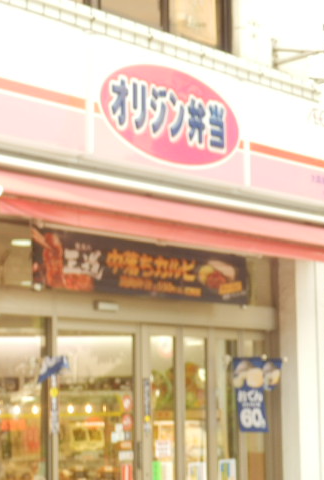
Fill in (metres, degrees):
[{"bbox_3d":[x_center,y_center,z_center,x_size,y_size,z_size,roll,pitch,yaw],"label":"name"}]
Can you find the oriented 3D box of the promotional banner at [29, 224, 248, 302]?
[{"bbox_3d":[-0.088,0.244,13.517,0.050,0.457,3.167,-5,-7,33],"label":"promotional banner"}]

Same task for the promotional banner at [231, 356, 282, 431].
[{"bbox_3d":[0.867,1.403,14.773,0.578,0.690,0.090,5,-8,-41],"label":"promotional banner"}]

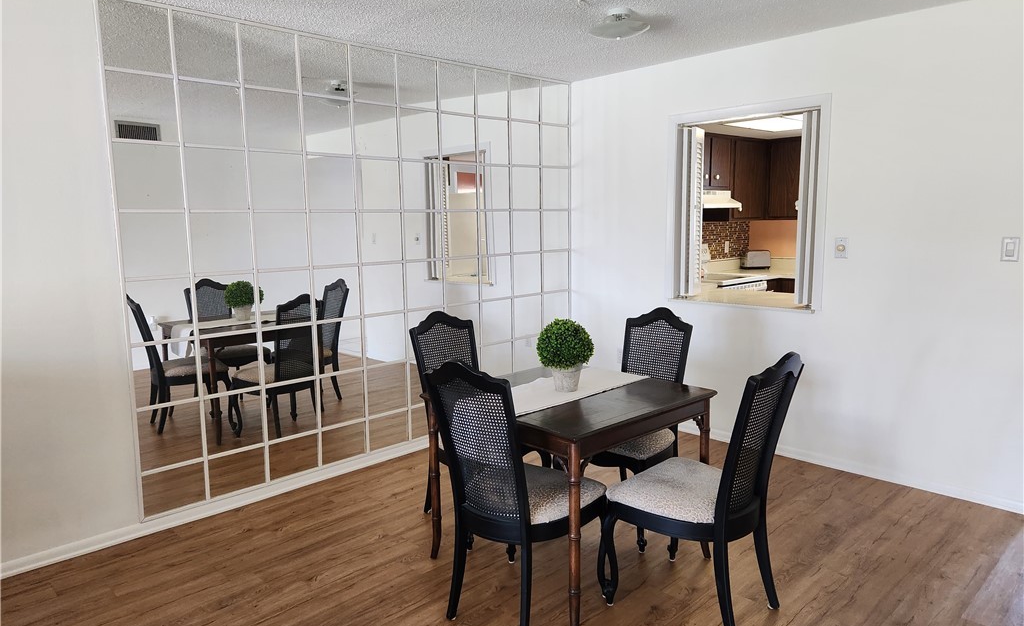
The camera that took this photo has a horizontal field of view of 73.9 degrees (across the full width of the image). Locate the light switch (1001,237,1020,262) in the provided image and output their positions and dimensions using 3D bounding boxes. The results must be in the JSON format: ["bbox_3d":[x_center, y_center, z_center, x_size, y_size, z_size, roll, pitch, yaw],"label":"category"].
[{"bbox_3d":[2.349,-0.299,3.209,0.012,0.114,0.070,-9,11,-44],"label":"light switch"}]

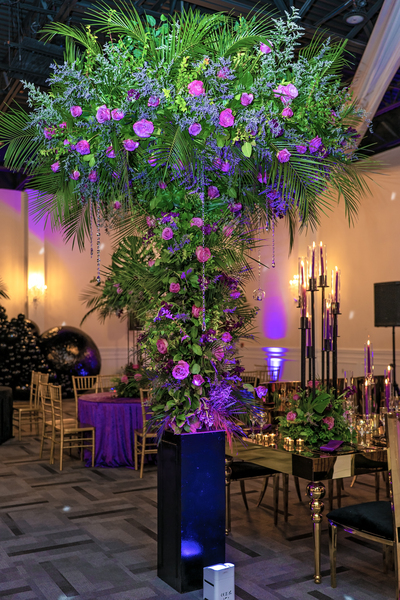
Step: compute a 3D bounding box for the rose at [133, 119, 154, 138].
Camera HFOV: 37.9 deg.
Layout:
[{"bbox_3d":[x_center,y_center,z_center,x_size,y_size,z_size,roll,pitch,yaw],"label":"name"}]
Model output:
[{"bbox_3d":[-0.276,-0.842,2.870,0.103,0.093,0.080,0,-2,3],"label":"rose"}]

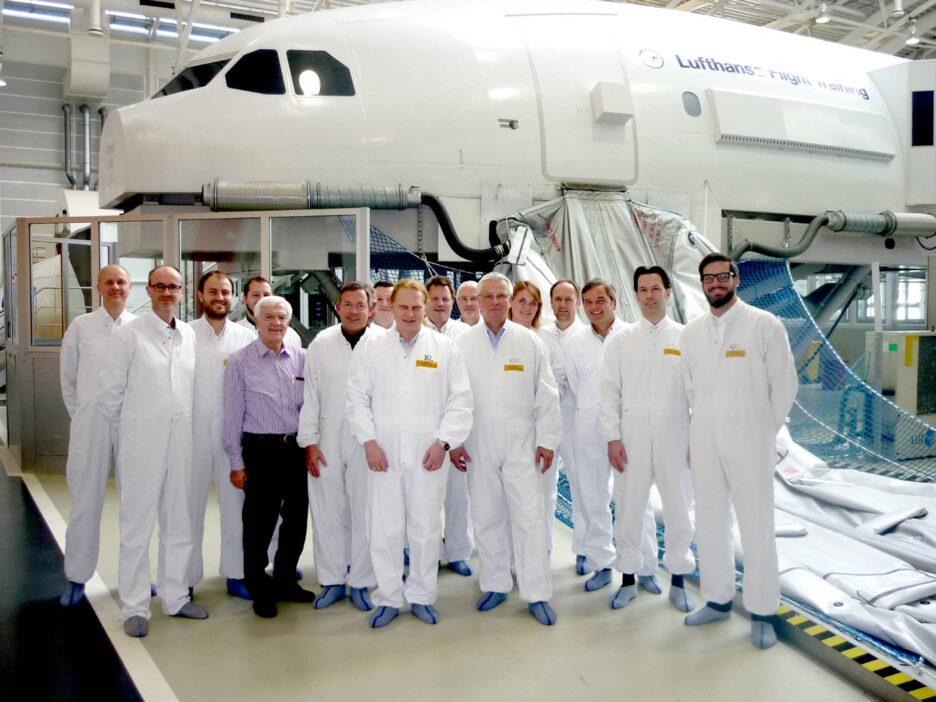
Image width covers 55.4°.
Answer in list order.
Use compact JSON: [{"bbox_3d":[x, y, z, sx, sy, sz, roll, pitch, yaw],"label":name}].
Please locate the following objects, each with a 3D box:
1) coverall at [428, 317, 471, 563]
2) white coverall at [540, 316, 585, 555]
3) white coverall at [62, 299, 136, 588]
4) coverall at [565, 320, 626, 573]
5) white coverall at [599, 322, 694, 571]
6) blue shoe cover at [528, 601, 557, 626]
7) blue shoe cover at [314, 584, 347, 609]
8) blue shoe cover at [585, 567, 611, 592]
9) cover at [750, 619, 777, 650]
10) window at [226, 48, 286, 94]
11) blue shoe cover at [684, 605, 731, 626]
[{"bbox_3d":[-0.159,0.518,5.374,0.550,1.480,0.340,0,2,-2],"label":"coverall"},{"bbox_3d":[0.606,0.530,5.600,0.560,1.470,0.320,1,3,6],"label":"white coverall"},{"bbox_3d":[-2.039,0.529,5.020,0.530,1.540,0.360,-1,1,-25],"label":"white coverall"},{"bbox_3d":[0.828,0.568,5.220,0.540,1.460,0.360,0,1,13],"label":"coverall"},{"bbox_3d":[1.013,0.533,4.980,0.580,1.460,0.320,1,3,13],"label":"white coverall"},{"bbox_3d":[0.386,1.343,4.682,0.110,0.105,0.280,-1,3,-20],"label":"blue shoe cover"},{"bbox_3d":[-0.750,1.300,4.874,0.108,0.115,0.285,0,2,12],"label":"blue shoe cover"},{"bbox_3d":[0.776,1.319,5.207,0.110,0.105,0.280,3,4,39],"label":"blue shoe cover"},{"bbox_3d":[1.406,1.324,4.255,0.115,0.095,0.280,0,1,17],"label":"cover"},{"bbox_3d":[-2.244,-2.939,9.400,0.680,0.600,0.060,1,-23,12],"label":"window"},{"bbox_3d":[1.216,1.319,4.507,0.280,0.095,0.110,-1,2,-28],"label":"blue shoe cover"}]

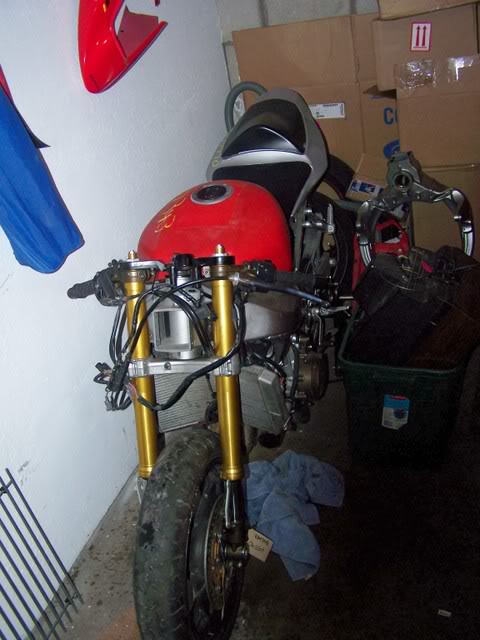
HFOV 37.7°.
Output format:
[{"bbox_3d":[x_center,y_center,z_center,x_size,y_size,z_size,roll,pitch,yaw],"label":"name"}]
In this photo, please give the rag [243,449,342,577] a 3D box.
[{"bbox_3d":[0.161,0.580,2.115,0.320,0.090,0.430,-7,29,9],"label":"rag"}]

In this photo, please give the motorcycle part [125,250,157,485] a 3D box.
[{"bbox_3d":[-0.245,0.111,1.696,0.056,0.551,0.056,-2,4,15],"label":"motorcycle part"}]

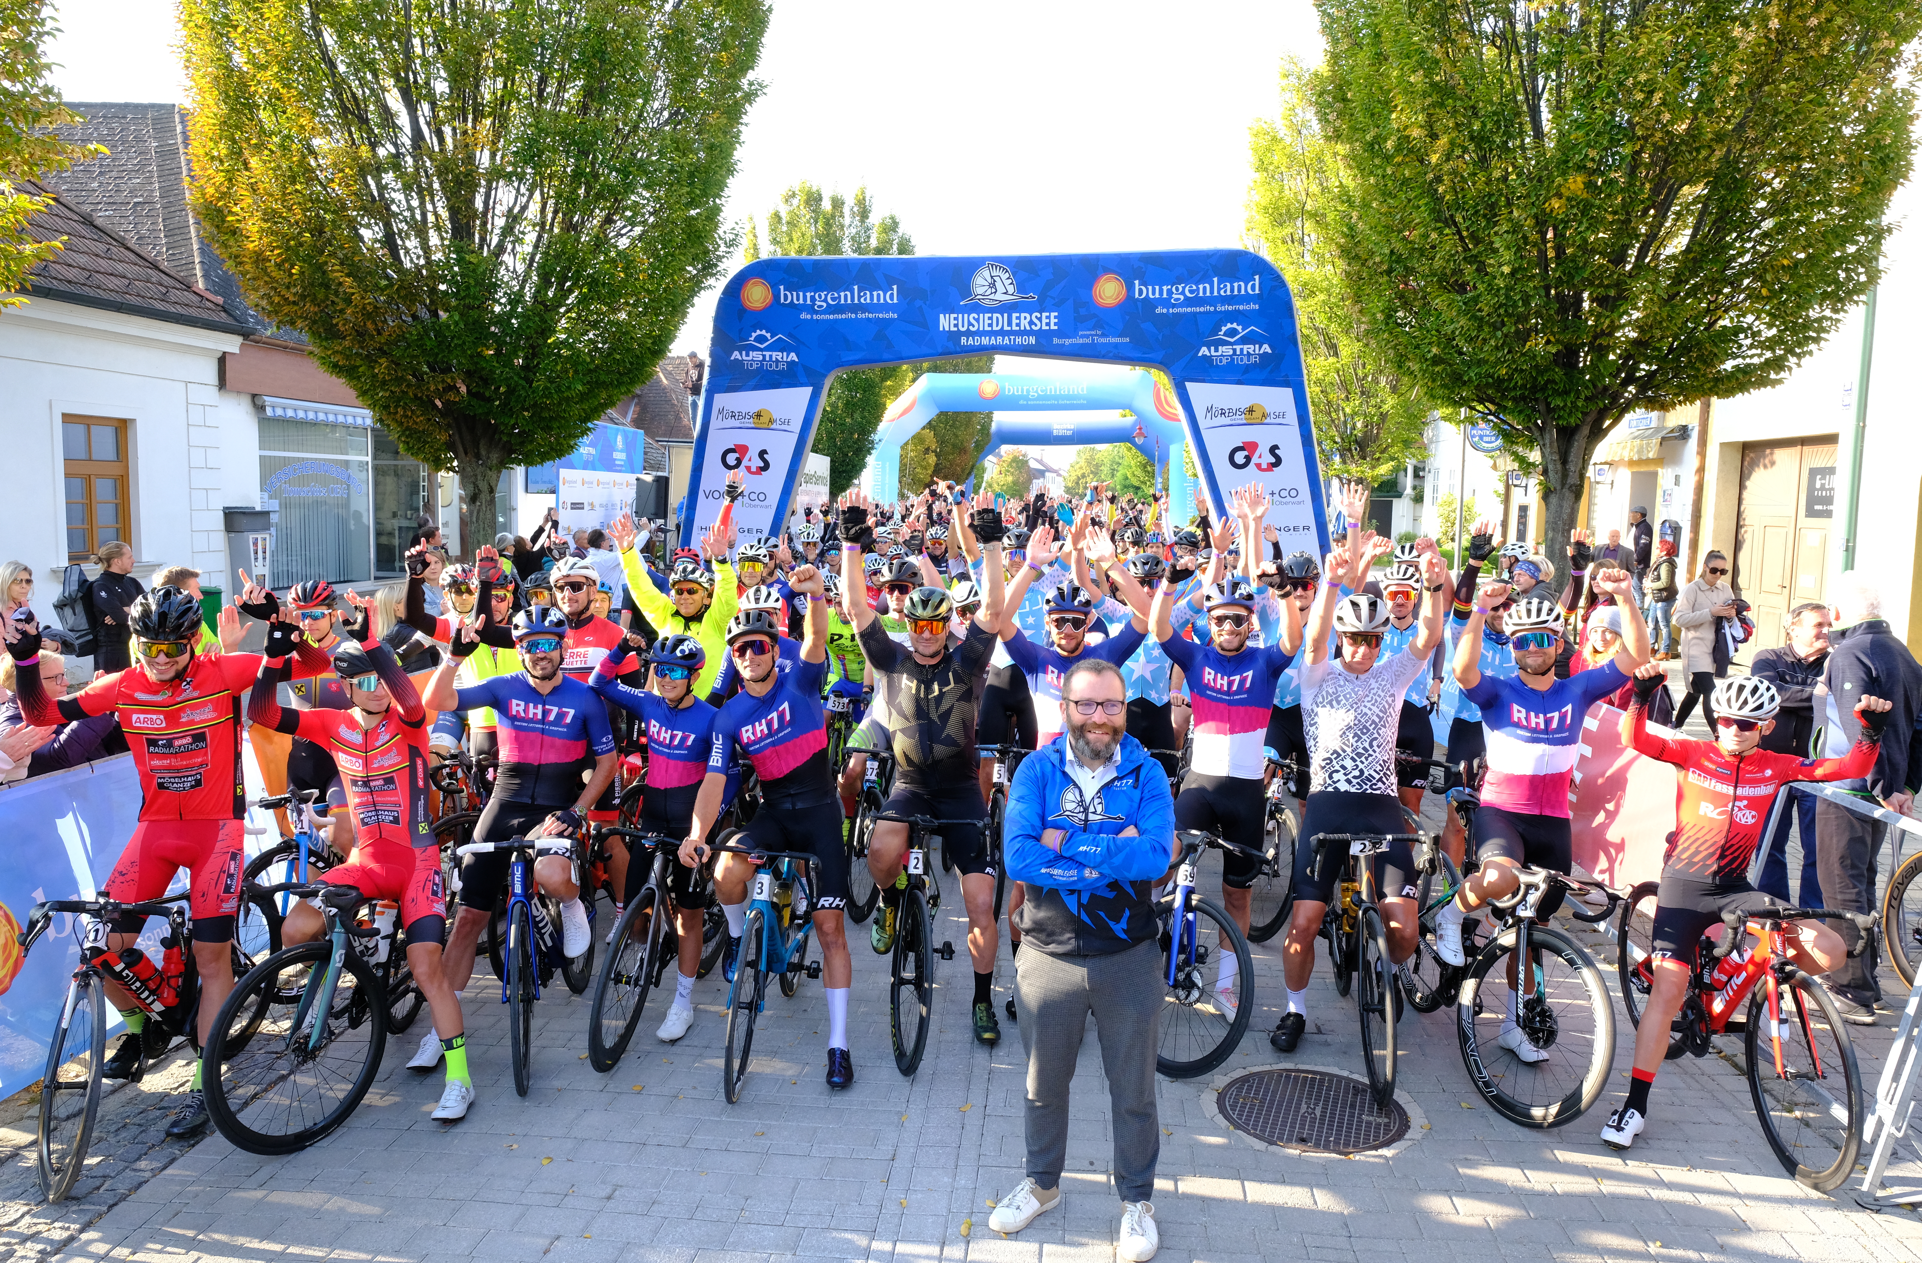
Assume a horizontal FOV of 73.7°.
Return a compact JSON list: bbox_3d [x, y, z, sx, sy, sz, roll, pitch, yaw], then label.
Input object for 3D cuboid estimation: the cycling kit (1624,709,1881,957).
[{"bbox_3d":[2.675,0.700,4.495,0.830,0.960,0.500,2,6,13],"label":"cycling kit"}]

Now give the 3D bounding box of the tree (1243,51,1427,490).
[{"bbox_3d":[6.600,-4.710,20.419,4.400,9.500,4.400,0,6,0],"label":"tree"}]

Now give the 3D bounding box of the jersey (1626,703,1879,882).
[{"bbox_3d":[2.676,0.564,4.451,0.820,0.680,0.380,2,6,16],"label":"jersey"}]

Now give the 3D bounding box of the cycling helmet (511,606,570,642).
[{"bbox_3d":[-1.536,-0.010,4.687,0.205,0.160,0.270,-1,5,-14],"label":"cycling helmet"}]

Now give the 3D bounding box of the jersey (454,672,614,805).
[{"bbox_3d":[-1.555,0.390,4.680,0.560,0.500,0.320,0,5,-5],"label":"jersey"}]

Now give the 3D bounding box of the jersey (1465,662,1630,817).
[{"bbox_3d":[2.214,0.409,4.850,0.580,0.550,0.300,2,6,12],"label":"jersey"}]

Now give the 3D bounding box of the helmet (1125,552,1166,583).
[{"bbox_3d":[1.074,-0.371,7.452,0.210,0.180,0.280,1,14,8],"label":"helmet"}]

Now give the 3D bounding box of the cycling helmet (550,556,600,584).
[{"bbox_3d":[-1.717,-0.261,5.700,0.215,0.158,0.280,1,6,8],"label":"cycling helmet"}]

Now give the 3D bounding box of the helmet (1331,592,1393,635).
[{"bbox_3d":[1.546,-0.070,4.940,0.220,0.180,0.290,1,14,10],"label":"helmet"}]

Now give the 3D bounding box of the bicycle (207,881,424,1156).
[{"bbox_3d":[-2.290,1.227,4.734,0.450,0.970,1.640,0,6,-2],"label":"bicycle"}]

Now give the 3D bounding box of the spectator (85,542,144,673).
[{"bbox_3d":[-6.323,0.227,9.675,0.360,1.800,0.500,0,5,0],"label":"spectator"}]

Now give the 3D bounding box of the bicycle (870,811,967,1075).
[{"bbox_3d":[-0.164,1.108,5.284,0.460,0.990,1.660,1,6,1],"label":"bicycle"}]

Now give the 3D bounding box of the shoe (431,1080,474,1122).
[{"bbox_3d":[-1.800,1.663,4.559,0.100,0.140,0.280,1,6,8],"label":"shoe"}]

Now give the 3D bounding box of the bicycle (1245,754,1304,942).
[{"bbox_3d":[1.591,0.961,6.598,0.450,1.000,1.660,2,5,16],"label":"bicycle"}]

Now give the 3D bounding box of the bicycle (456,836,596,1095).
[{"bbox_3d":[-1.626,1.112,5.084,0.430,0.990,1.660,0,6,-5],"label":"bicycle"}]

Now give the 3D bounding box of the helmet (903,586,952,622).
[{"bbox_3d":[-0.129,-0.091,4.987,0.205,0.160,0.270,0,5,1],"label":"helmet"}]

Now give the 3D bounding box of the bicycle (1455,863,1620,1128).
[{"bbox_3d":[2.060,1.200,4.942,0.450,0.980,1.640,4,6,-4],"label":"bicycle"}]

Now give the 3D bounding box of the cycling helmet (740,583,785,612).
[{"bbox_3d":[-0.939,-0.149,6.038,0.200,0.150,0.270,0,6,-7],"label":"cycling helmet"}]

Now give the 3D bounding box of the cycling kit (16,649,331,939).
[{"bbox_3d":[-2.812,0.559,4.583,1.150,1.080,0.400,-1,6,-12],"label":"cycling kit"}]

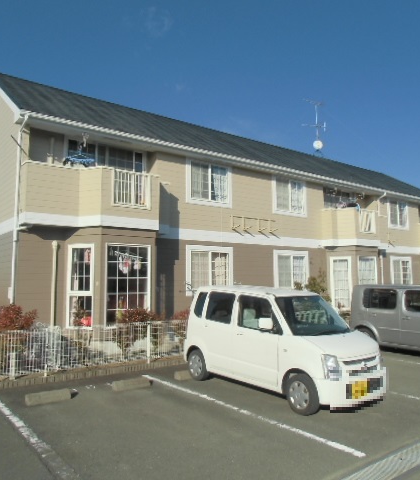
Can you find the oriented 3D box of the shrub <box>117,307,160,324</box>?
[{"bbox_3d":[-1.670,2.090,10.364,0.900,1.020,0.750,4,-7,-37],"label":"shrub"}]

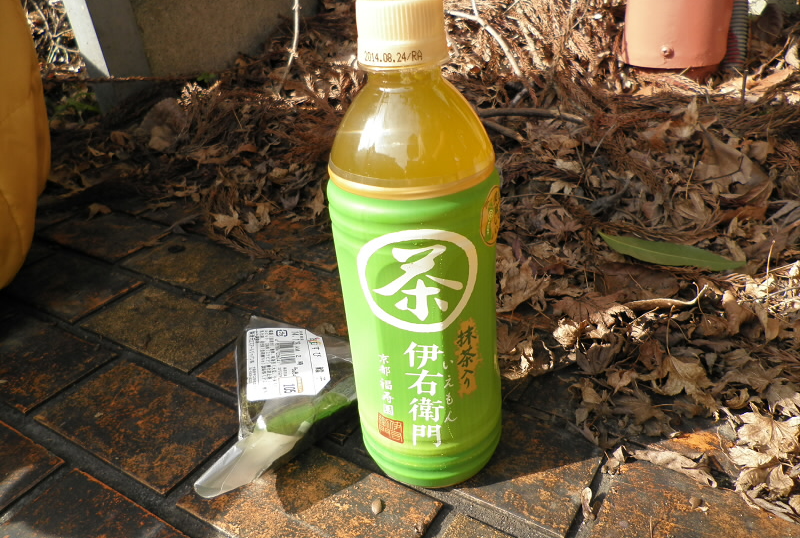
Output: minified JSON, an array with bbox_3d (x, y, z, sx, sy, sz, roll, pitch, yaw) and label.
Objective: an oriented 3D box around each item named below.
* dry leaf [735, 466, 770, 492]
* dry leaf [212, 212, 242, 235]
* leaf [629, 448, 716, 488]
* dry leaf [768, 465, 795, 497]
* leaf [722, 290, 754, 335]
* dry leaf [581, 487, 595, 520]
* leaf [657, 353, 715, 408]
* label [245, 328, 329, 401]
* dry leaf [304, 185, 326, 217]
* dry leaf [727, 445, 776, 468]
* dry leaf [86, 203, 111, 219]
[{"bbox_3d":[0.150,0.089,0.265,0.012,0.010,0.009,-5,59,0],"label":"dry leaf"},{"bbox_3d":[-0.149,-0.039,0.539,0.024,0.010,0.022,-5,54,0],"label":"dry leaf"},{"bbox_3d":[0.121,0.088,0.277,0.035,0.010,0.014,6,31,19],"label":"leaf"},{"bbox_3d":[0.160,0.089,0.261,0.007,0.010,0.012,-5,64,0],"label":"dry leaf"},{"bbox_3d":[0.186,0.024,0.343,0.013,0.012,0.024,-5,69,0],"label":"leaf"},{"bbox_3d":[0.079,0.099,0.263,0.004,0.007,0.012,-5,59,0],"label":"dry leaf"},{"bbox_3d":[0.142,0.056,0.312,0.025,0.012,0.026,-5,59,0],"label":"leaf"},{"bbox_3d":[-0.060,0.048,0.332,0.041,0.002,0.064,-3,28,-12],"label":"label"},{"bbox_3d":[-0.071,-0.057,0.521,0.017,0.028,0.010,-5,-11,0],"label":"dry leaf"},{"bbox_3d":[0.152,0.081,0.269,0.019,0.010,0.007,-5,44,0],"label":"dry leaf"},{"bbox_3d":[-0.292,-0.056,0.605,0.021,0.008,0.017,-5,49,0],"label":"dry leaf"}]

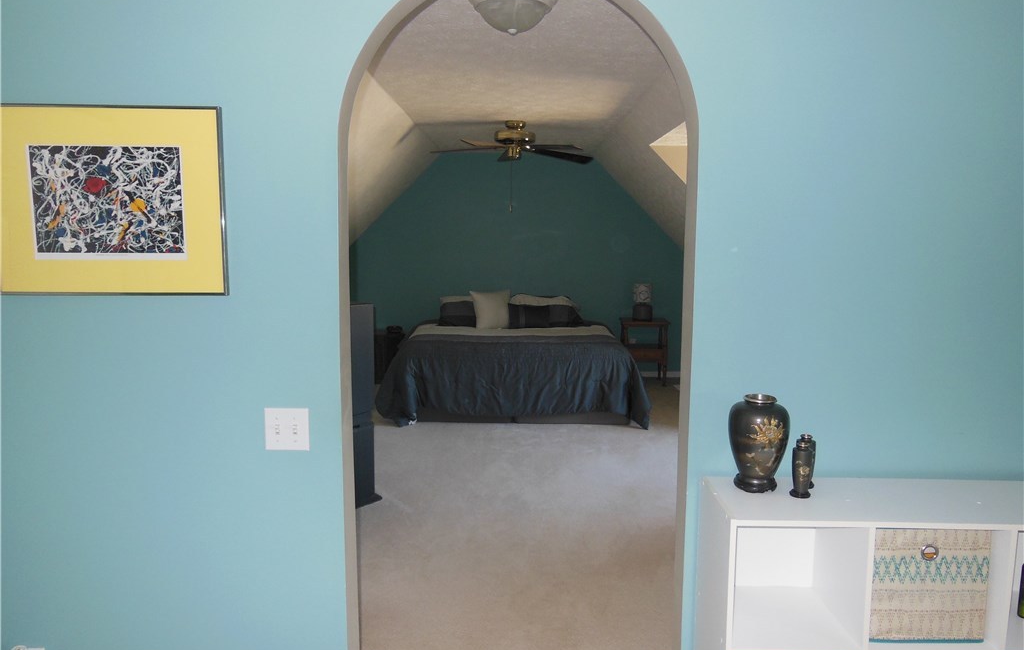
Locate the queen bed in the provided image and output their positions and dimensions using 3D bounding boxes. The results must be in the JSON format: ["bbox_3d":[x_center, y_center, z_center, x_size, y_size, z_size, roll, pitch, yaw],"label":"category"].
[{"bbox_3d":[0.030,0.224,7.050,2.250,0.990,2.140,0,7,1],"label":"queen bed"}]

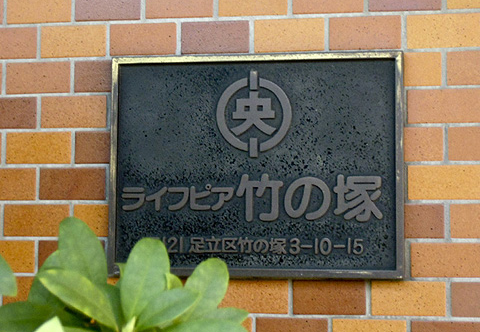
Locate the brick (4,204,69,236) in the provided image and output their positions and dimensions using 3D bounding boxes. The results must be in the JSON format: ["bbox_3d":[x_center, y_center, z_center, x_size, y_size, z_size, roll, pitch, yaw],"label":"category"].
[{"bbox_3d":[-0.283,0.077,1.332,0.096,0.044,0.025,-1,-3,9],"label":"brick"}]

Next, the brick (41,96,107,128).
[{"bbox_3d":[-0.232,-0.074,1.333,0.096,0.044,0.025,-1,-3,9],"label":"brick"}]

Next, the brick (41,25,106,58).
[{"bbox_3d":[-0.233,-0.175,1.339,0.096,0.044,0.025,-1,-3,9],"label":"brick"}]

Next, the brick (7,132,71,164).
[{"bbox_3d":[-0.282,-0.024,1.337,0.096,0.044,0.025,-1,-3,9],"label":"brick"}]

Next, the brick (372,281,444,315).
[{"bbox_3d":[0.221,0.174,1.250,0.096,0.044,0.025,-1,-3,9],"label":"brick"}]

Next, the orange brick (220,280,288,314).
[{"bbox_3d":[0.020,0.176,1.280,0.096,0.044,0.025,-1,-3,9],"label":"orange brick"}]

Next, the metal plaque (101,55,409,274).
[{"bbox_3d":[0.020,0.000,1.270,0.396,0.299,0.020,-1,-3,9],"label":"metal plaque"}]

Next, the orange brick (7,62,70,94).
[{"bbox_3d":[-0.283,-0.124,1.343,0.096,0.044,0.025,-1,-3,9],"label":"orange brick"}]

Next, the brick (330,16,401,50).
[{"bbox_3d":[0.170,-0.178,1.278,0.096,0.044,0.025,-1,-3,9],"label":"brick"}]

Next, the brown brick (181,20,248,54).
[{"bbox_3d":[-0.032,-0.177,1.309,0.096,0.044,0.025,-1,-3,9],"label":"brown brick"}]

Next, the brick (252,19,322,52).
[{"bbox_3d":[0.069,-0.177,1.293,0.096,0.044,0.025,-1,-3,9],"label":"brick"}]

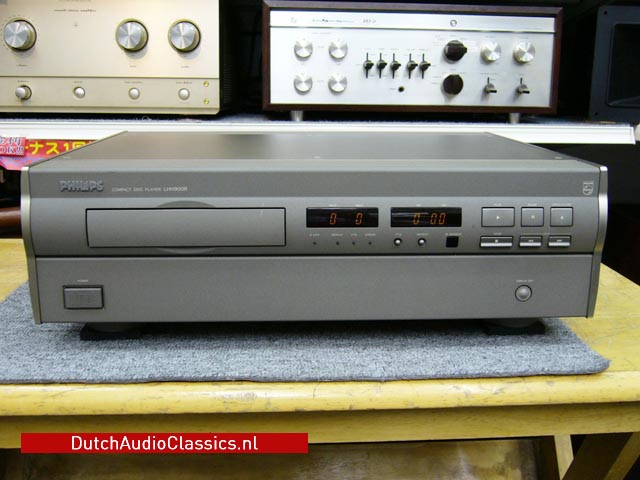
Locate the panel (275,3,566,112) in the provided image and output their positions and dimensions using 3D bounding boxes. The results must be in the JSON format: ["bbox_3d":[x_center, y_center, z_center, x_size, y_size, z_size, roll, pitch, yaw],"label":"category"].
[{"bbox_3d":[0.151,-0.285,1.035,0.462,0.143,0.020,-1,14,-6],"label":"panel"}]

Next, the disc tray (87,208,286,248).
[{"bbox_3d":[-0.106,-0.011,0.522,0.157,0.031,0.020,0,14,-3],"label":"disc tray"}]

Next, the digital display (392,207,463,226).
[{"bbox_3d":[0.086,-0.019,0.526,0.058,0.016,0.010,0,14,-3],"label":"digital display"}]

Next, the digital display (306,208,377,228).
[{"bbox_3d":[0.018,-0.019,0.522,0.058,0.016,0.010,0,14,-3],"label":"digital display"}]

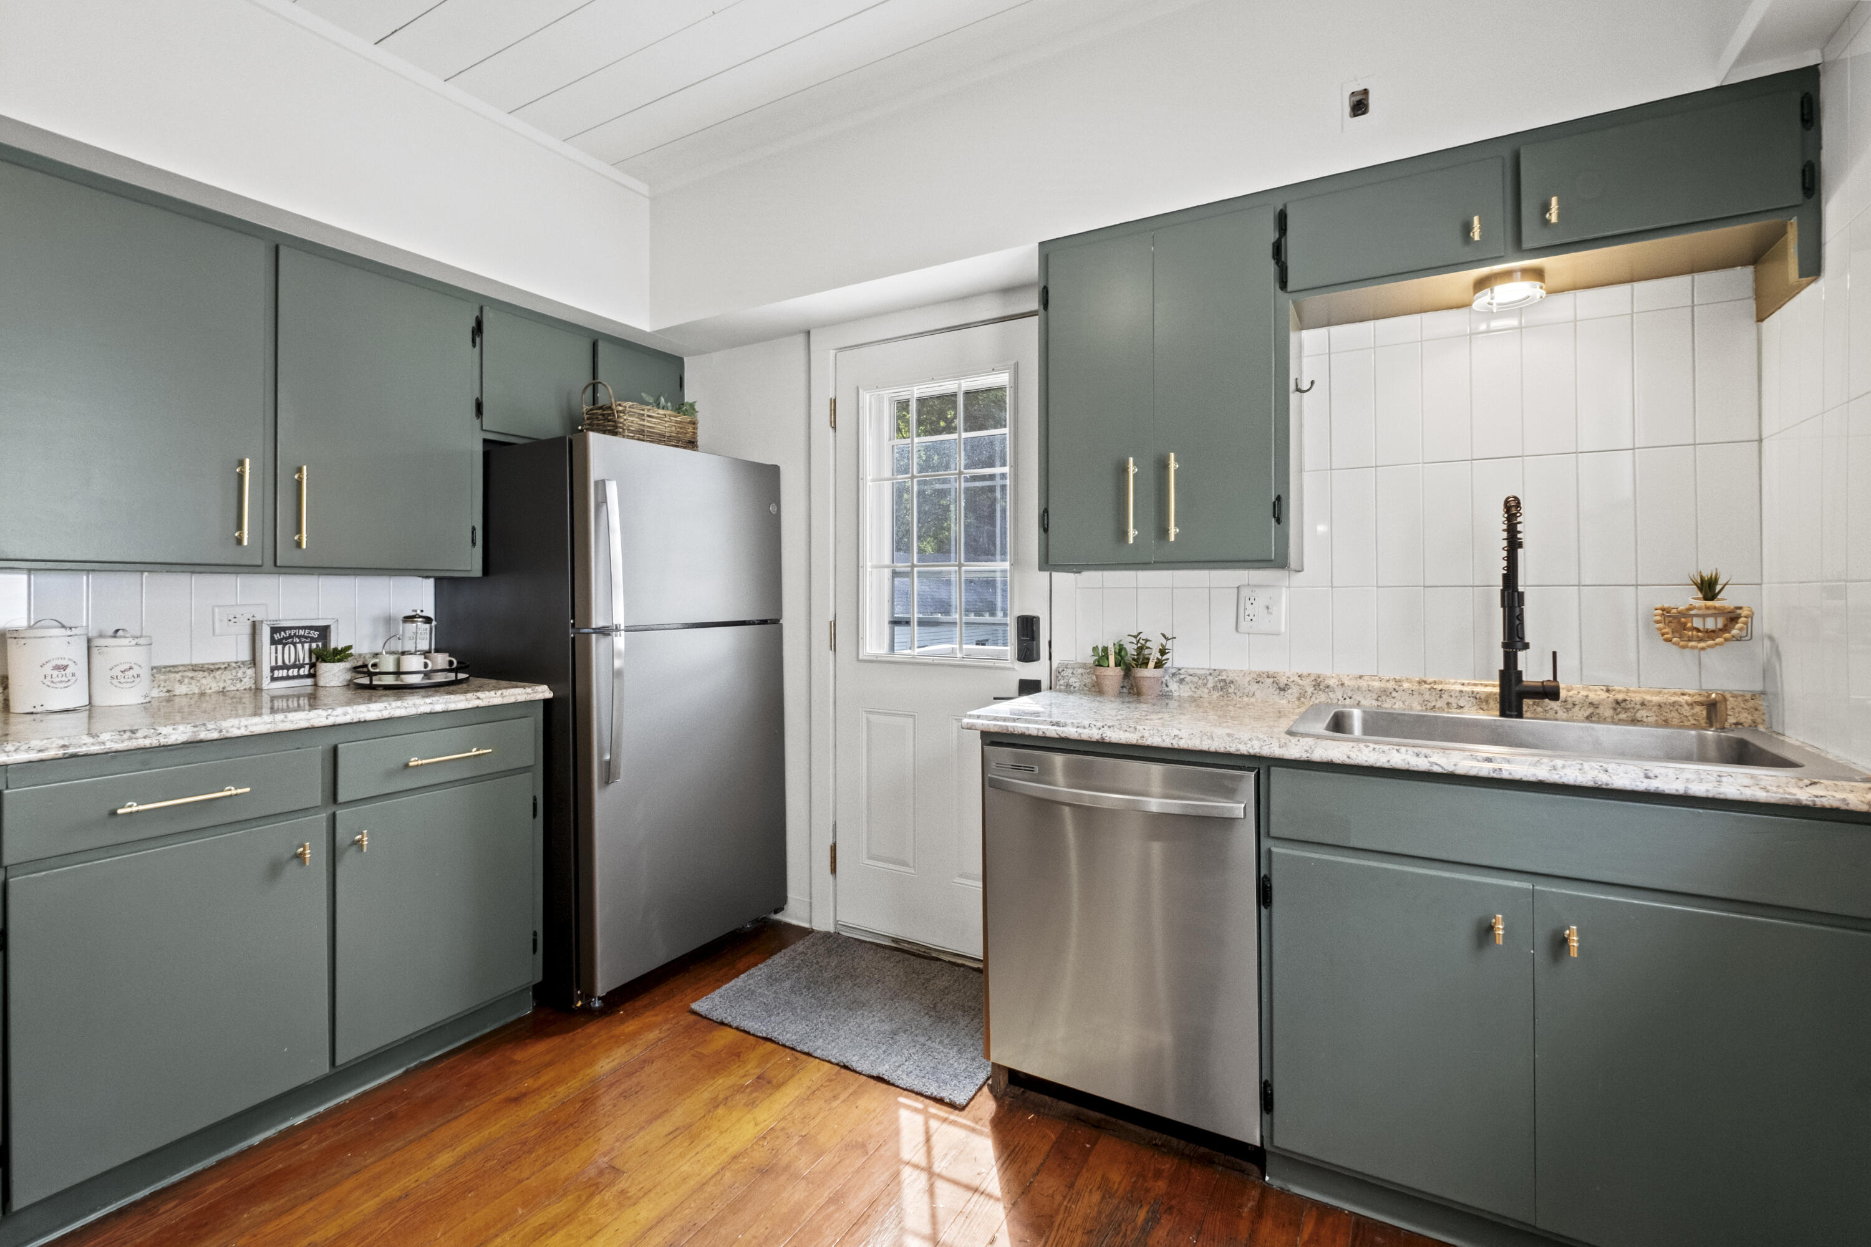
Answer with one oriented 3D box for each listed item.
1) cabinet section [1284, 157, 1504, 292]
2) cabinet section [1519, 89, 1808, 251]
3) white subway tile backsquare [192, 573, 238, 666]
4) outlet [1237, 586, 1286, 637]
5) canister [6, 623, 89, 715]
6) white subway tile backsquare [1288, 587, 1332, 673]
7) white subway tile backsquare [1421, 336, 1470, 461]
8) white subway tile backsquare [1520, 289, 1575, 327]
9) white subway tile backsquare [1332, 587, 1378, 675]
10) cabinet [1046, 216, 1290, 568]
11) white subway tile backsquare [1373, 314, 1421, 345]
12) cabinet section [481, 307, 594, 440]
[{"bbox_3d":[0.959,-0.830,1.647,0.391,0.196,0.028,1,1,28],"label":"cabinet section"},{"bbox_3d":[1.331,-0.828,1.449,0.393,0.197,0.028,1,1,28],"label":"cabinet section"},{"bbox_3d":[-2.099,-0.013,2.270,0.010,0.265,0.102,0,1,30],"label":"white subway tile backsquare"},{"bbox_3d":[0.894,-0.036,2.137,0.123,0.130,0.012,1,1,28],"label":"outlet"},{"bbox_3d":[-2.143,0.100,1.885,0.130,0.217,0.130,1,1,31],"label":"canister"},{"bbox_3d":[0.987,0.018,2.047,0.101,0.225,0.010,0,1,30],"label":"white subway tile backsquare"},{"bbox_3d":[1.275,-0.556,1.943,0.102,0.305,0.010,0,1,28],"label":"white subway tile backsquare"},{"bbox_3d":[1.415,-0.719,1.799,0.098,0.063,0.010,0,1,30],"label":"white subway tile backsquare"},{"bbox_3d":[1.072,0.019,1.990,0.100,0.222,0.010,0,1,29],"label":"white subway tile backsquare"},{"bbox_3d":[0.623,-0.600,2.124,0.620,0.900,0.290,1,1,28],"label":"cabinet"},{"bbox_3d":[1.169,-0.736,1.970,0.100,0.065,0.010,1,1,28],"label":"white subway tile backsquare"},{"bbox_3d":[-1.286,-0.782,2.533,0.028,0.374,0.381,1,1,32],"label":"cabinet section"}]

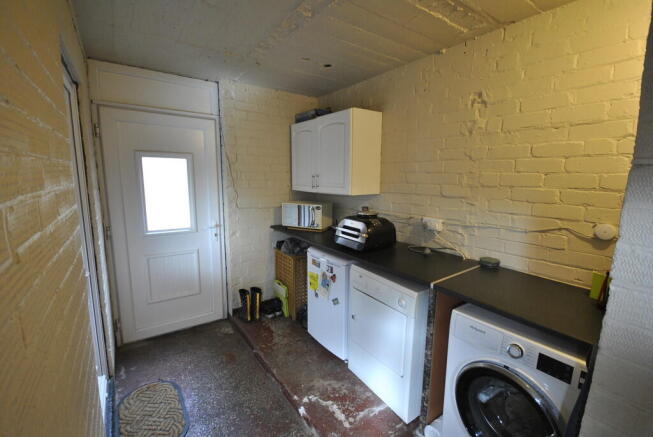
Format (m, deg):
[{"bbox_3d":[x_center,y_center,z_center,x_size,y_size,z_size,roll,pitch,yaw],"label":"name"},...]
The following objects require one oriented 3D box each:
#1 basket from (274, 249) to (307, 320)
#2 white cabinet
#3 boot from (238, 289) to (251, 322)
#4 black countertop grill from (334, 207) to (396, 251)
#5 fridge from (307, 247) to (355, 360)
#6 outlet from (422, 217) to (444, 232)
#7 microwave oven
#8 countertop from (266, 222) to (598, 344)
[{"bbox_3d":[-0.308,0.685,3.043,0.350,0.655,0.450,-5,10,-35],"label":"basket"},{"bbox_3d":[0.056,-0.622,2.751,0.342,0.711,1.010,-5,10,-35],"label":"white cabinet"},{"bbox_3d":[-0.858,0.860,2.824,0.105,0.345,0.260,-3,9,-25],"label":"boot"},{"bbox_3d":[0.329,0.080,2.252,0.410,0.280,0.315,-8,13,-43],"label":"black countertop grill"},{"bbox_3d":[0.227,0.701,2.429,0.560,0.843,0.550,-5,10,-35],"label":"fridge"},{"bbox_3d":[0.799,0.045,2.041,0.040,0.087,0.147,-5,10,-35],"label":"outlet"},{"bbox_3d":[-0.197,-0.039,2.933,0.456,0.246,0.296,4,9,22],"label":"microwave oven"},{"bbox_3d":[0.410,0.249,2.116,0.617,0.038,2.669,-5,10,-35],"label":"countertop"}]

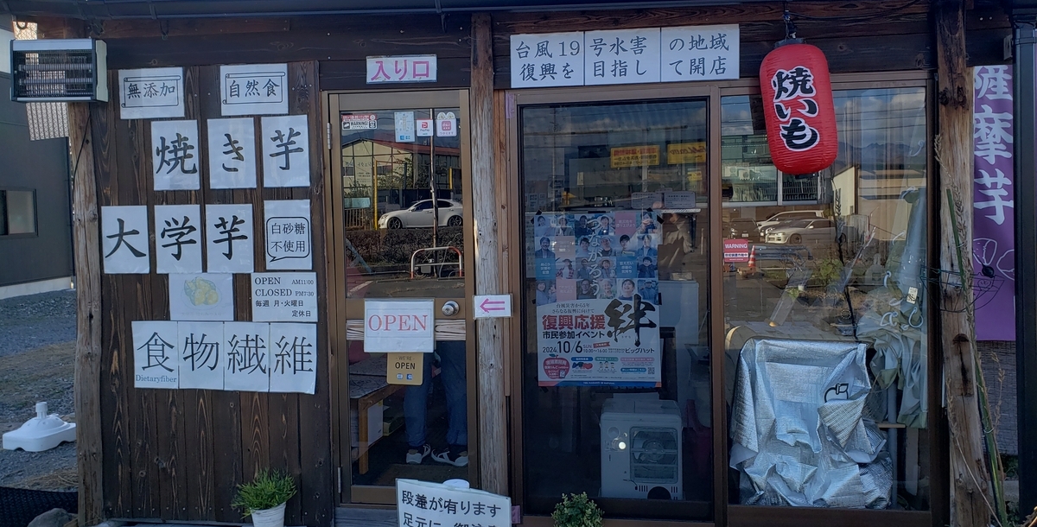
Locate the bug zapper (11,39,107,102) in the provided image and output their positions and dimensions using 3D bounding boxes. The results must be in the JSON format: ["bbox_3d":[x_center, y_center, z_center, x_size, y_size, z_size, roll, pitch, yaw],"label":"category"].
[{"bbox_3d":[-2.003,-0.841,3.405,0.390,0.253,0.085,-3,1,4],"label":"bug zapper"}]

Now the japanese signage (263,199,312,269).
[{"bbox_3d":[-0.992,-0.122,3.352,0.212,0.300,0.010,-1,2,8],"label":"japanese signage"}]

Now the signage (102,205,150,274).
[{"bbox_3d":[-1.744,-0.104,3.455,0.212,0.300,0.010,-1,2,8],"label":"signage"}]

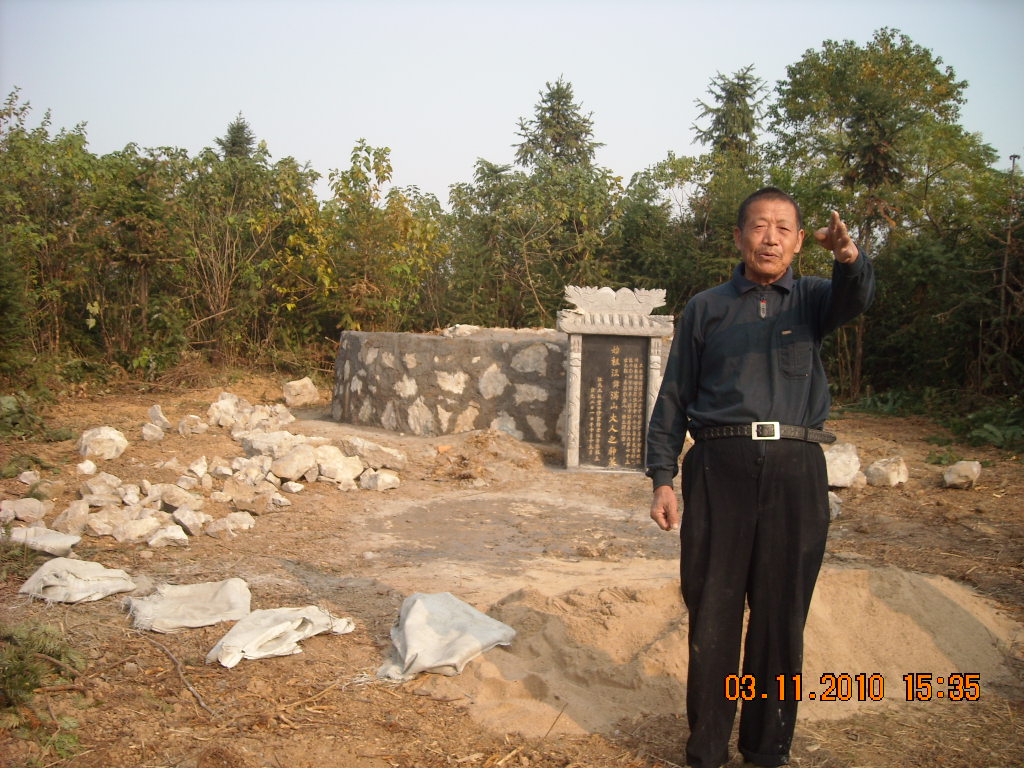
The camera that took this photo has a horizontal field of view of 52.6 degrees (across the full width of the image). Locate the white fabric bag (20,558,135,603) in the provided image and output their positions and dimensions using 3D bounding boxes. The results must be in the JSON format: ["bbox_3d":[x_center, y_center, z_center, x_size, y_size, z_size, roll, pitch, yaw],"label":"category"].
[{"bbox_3d":[-1.873,0.843,4.500,0.480,0.130,0.340,-1,7,-19],"label":"white fabric bag"}]

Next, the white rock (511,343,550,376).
[{"bbox_3d":[0.133,-0.194,7.800,0.280,0.240,0.170,2,7,9],"label":"white rock"}]

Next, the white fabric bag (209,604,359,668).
[{"bbox_3d":[-0.852,0.928,3.834,0.503,0.110,0.400,-4,8,-35],"label":"white fabric bag"}]

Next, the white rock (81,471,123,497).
[{"bbox_3d":[-2.465,0.596,6.220,0.250,0.145,0.200,-2,7,-22],"label":"white rock"}]

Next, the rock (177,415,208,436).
[{"bbox_3d":[-2.896,0.376,9.386,0.272,0.181,0.218,0,5,-17],"label":"rock"}]

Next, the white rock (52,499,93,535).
[{"bbox_3d":[-2.271,0.690,5.351,0.179,0.167,0.161,1,7,0],"label":"white rock"}]

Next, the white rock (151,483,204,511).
[{"bbox_3d":[-1.867,0.628,5.784,0.284,0.144,0.184,1,7,0],"label":"white rock"}]

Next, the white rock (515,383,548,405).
[{"bbox_3d":[0.169,0.081,8.950,0.260,0.166,0.130,3,5,25],"label":"white rock"}]

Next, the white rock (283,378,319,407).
[{"bbox_3d":[-2.421,0.085,11.911,0.422,0.347,0.332,0,5,-11],"label":"white rock"}]

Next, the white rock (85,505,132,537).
[{"bbox_3d":[-2.114,0.714,5.427,0.230,0.134,0.169,-1,5,-21],"label":"white rock"}]

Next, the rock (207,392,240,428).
[{"bbox_3d":[-2.423,0.220,8.700,0.280,0.280,0.250,-1,7,-16],"label":"rock"}]

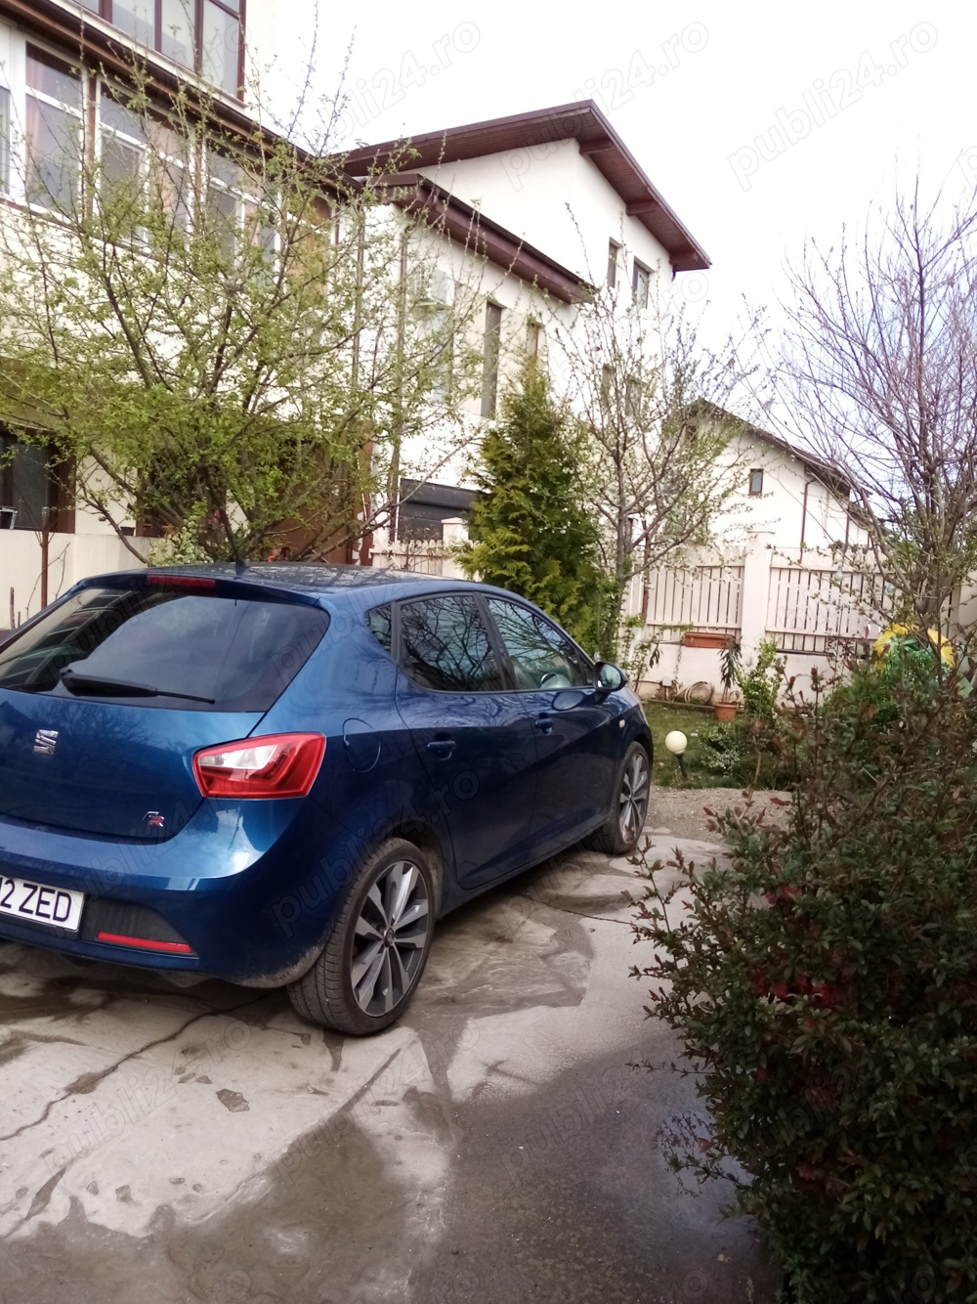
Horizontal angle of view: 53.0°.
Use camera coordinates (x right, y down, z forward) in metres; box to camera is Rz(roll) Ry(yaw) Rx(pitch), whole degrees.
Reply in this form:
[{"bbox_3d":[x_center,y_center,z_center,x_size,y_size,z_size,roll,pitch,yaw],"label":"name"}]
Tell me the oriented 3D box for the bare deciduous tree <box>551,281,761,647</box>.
[{"bbox_3d":[1.649,-1.529,9.700,2.150,4.500,2.100,3,5,0],"label":"bare deciduous tree"}]

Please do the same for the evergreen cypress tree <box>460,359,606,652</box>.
[{"bbox_3d":[0.443,-1.137,9.800,1.420,3.600,1.400,3,5,0],"label":"evergreen cypress tree"}]

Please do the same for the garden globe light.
[{"bbox_3d":[1.387,0.759,7.150,0.165,0.380,0.165,-7,4,0],"label":"garden globe light"}]

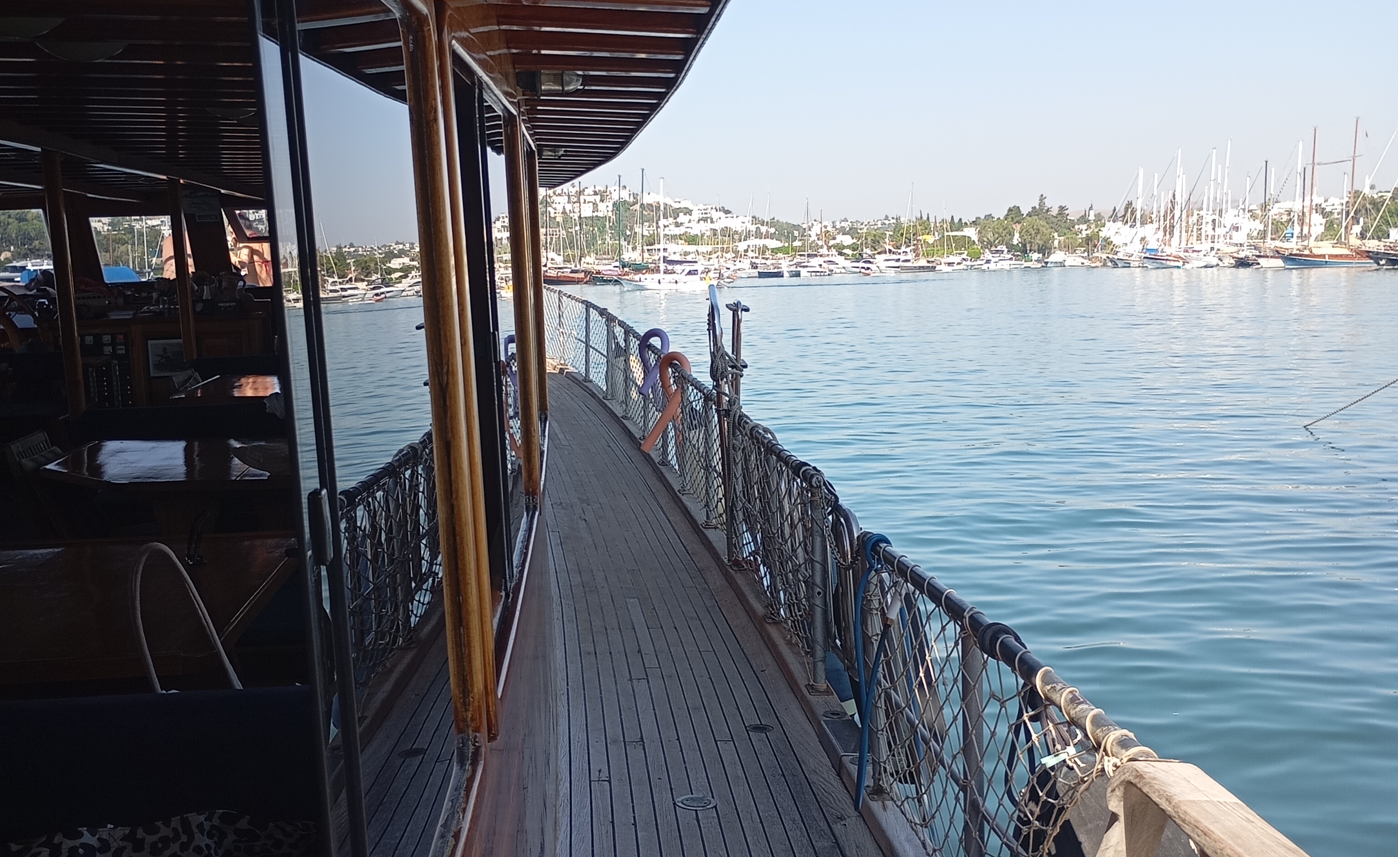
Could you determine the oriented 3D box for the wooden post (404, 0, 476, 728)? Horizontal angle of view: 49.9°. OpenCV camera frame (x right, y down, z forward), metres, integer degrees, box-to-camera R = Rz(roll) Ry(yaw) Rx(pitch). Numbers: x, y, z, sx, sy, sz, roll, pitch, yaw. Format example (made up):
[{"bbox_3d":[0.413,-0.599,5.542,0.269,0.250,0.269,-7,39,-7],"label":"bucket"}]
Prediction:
[{"bbox_3d":[-0.274,-0.050,1.646,0.042,0.794,0.042,-3,6,-3],"label":"wooden post"}]

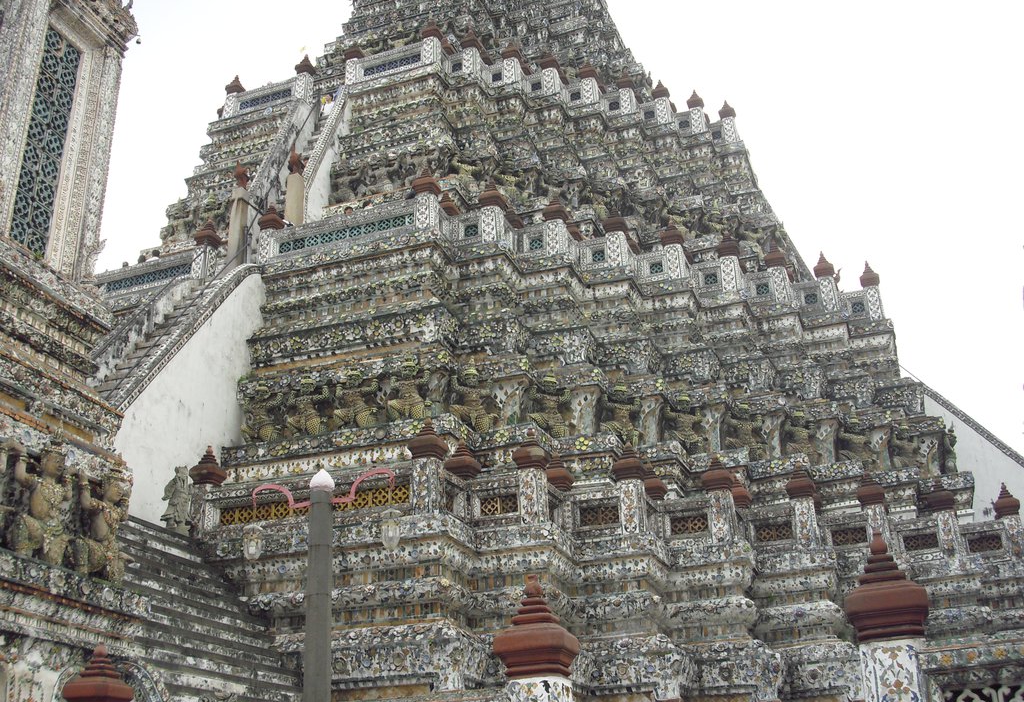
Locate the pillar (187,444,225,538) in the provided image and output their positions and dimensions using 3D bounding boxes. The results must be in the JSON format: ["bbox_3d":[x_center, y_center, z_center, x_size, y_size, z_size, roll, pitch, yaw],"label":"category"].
[{"bbox_3d":[-4.842,2.202,17.852,0.465,1.470,0.465,-10,-25,17],"label":"pillar"}]

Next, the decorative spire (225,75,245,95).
[{"bbox_3d":[-7.370,-7.116,29.986,0.430,0.600,0.430,-10,-25,17],"label":"decorative spire"}]

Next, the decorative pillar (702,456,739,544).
[{"bbox_3d":[3.758,2.689,20.348,0.500,1.683,0.500,-10,-25,19],"label":"decorative pillar"}]

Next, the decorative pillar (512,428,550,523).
[{"bbox_3d":[0.339,2.133,18.957,0.500,1.747,0.500,-10,-25,19],"label":"decorative pillar"}]

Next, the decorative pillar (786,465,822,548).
[{"bbox_3d":[5.445,2.879,20.994,0.504,1.682,0.504,-10,-24,18],"label":"decorative pillar"}]

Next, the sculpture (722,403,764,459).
[{"bbox_3d":[4.638,1.633,22.521,0.740,1.060,0.440,9,-26,-24],"label":"sculpture"}]

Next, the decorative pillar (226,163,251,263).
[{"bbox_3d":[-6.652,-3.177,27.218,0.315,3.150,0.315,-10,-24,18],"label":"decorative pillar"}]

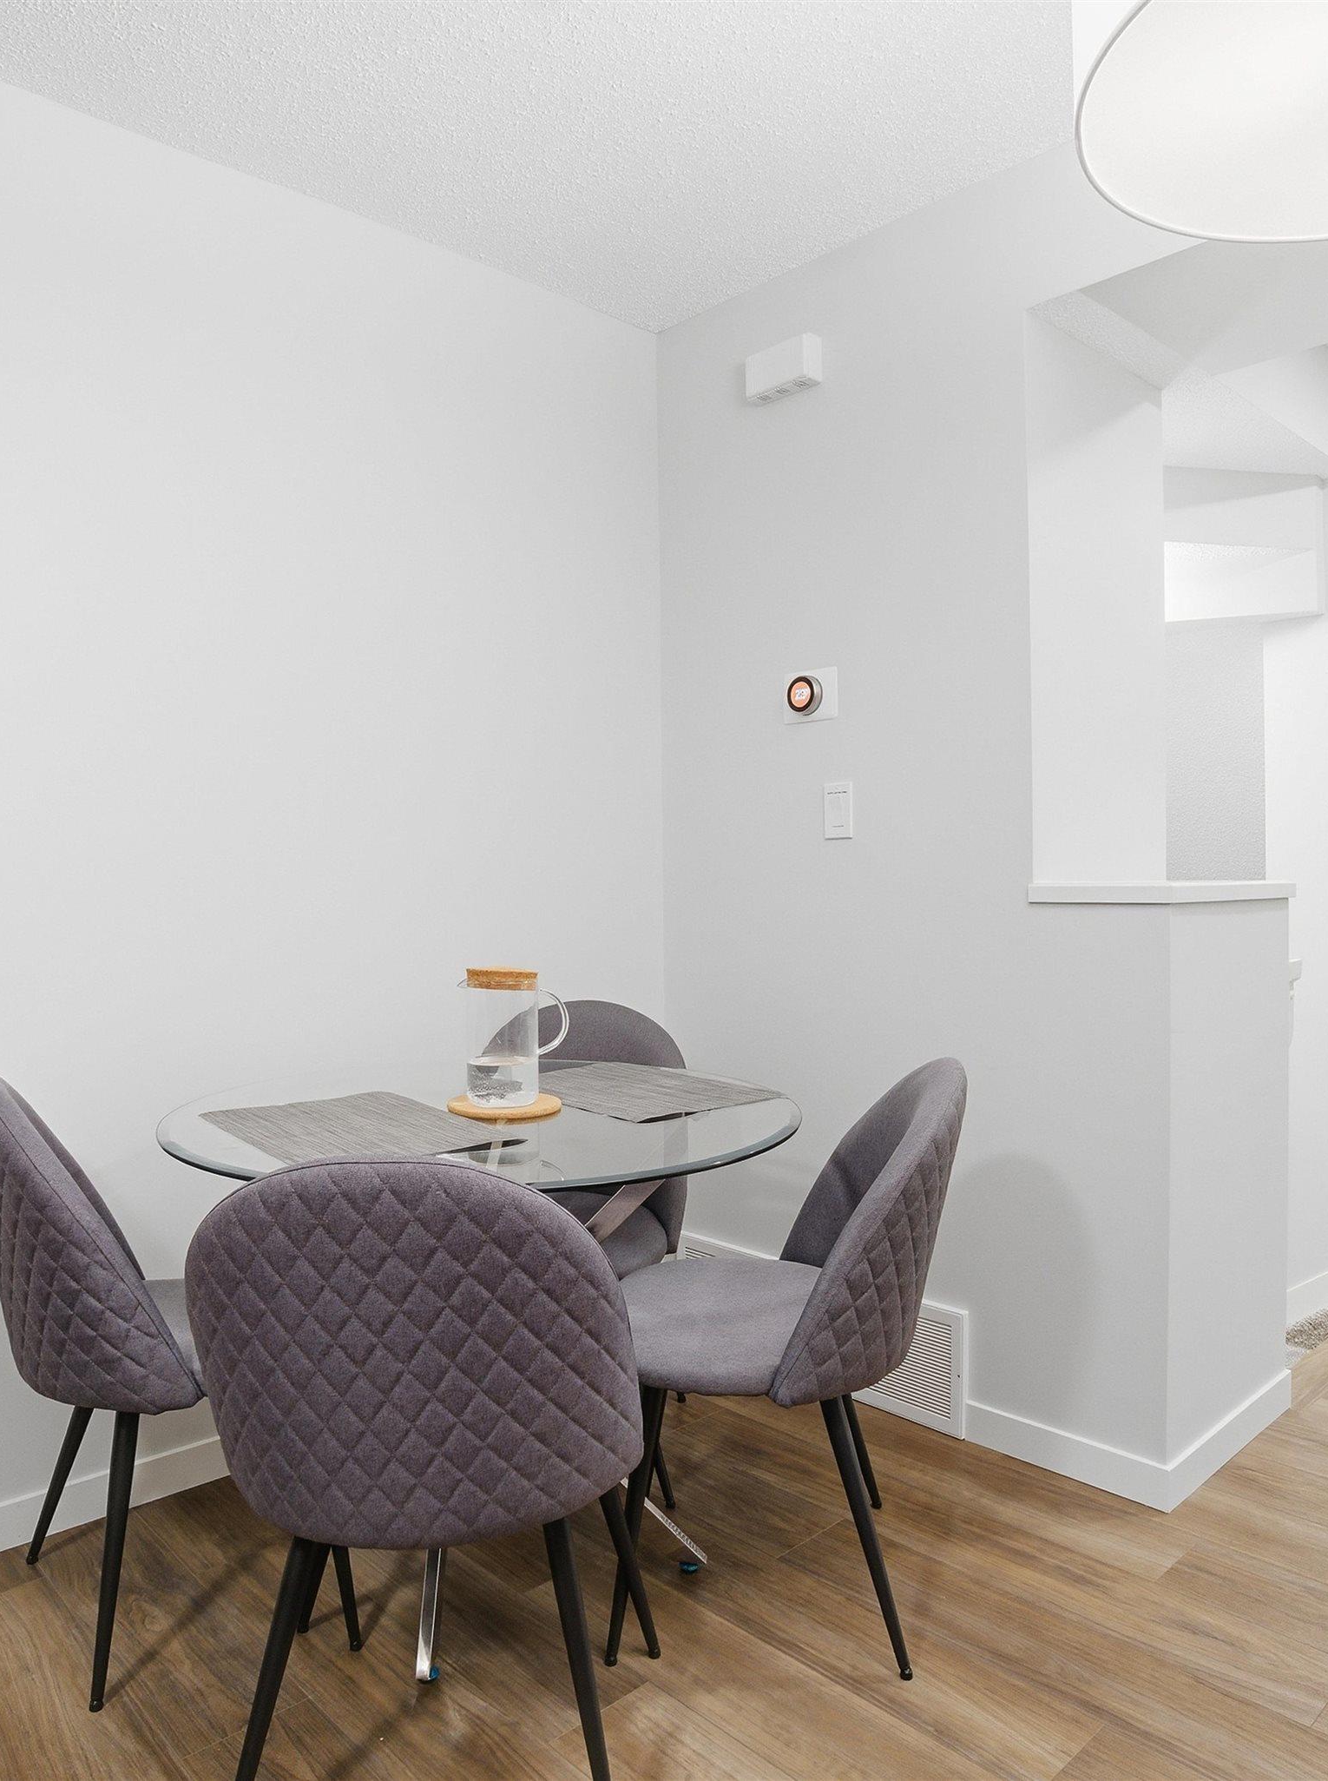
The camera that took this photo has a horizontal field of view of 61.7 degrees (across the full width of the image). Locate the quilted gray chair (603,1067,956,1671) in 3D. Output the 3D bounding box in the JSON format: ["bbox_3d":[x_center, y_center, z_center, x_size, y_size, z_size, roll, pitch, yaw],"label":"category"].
[{"bbox_3d":[0.190,0.674,1.766,0.530,0.830,0.490,0,1,8],"label":"quilted gray chair"}]

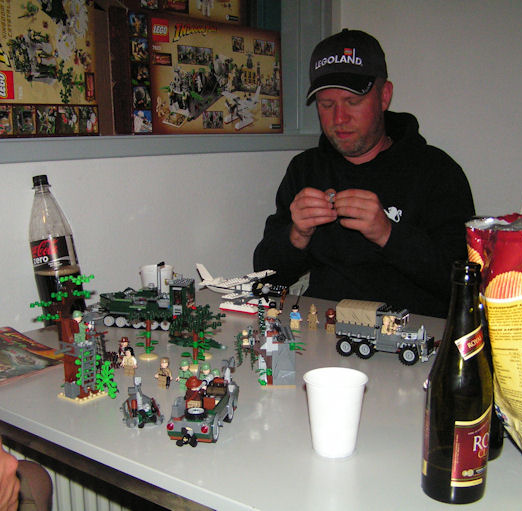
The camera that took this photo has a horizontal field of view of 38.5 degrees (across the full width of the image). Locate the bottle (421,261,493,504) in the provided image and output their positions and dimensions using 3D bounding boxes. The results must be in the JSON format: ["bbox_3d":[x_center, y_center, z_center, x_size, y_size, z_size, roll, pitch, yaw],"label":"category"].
[{"bbox_3d":[0.196,0.123,0.738,0.062,0.231,0.062,-3,11,-19],"label":"bottle"}]

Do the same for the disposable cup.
[{"bbox_3d":[0.083,0.178,0.841,0.072,0.084,0.072,0,10,0],"label":"disposable cup"}]

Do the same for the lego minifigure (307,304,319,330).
[{"bbox_3d":[0.093,0.109,1.328,0.022,0.045,0.015,0,10,0],"label":"lego minifigure"}]

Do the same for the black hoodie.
[{"bbox_3d":[0.232,-0.029,1.694,0.520,0.580,0.420,4,11,21],"label":"black hoodie"}]

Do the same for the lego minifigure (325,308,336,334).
[{"bbox_3d":[0.123,0.116,1.321,0.025,0.042,0.018,1,11,6],"label":"lego minifigure"}]

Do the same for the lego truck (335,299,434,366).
[{"bbox_3d":[0.201,0.122,1.191,0.151,0.079,0.060,5,11,23],"label":"lego truck"}]

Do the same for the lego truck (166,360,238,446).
[{"bbox_3d":[-0.069,0.175,0.919,0.058,0.070,0.118,3,11,13],"label":"lego truck"}]

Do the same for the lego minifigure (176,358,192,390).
[{"bbox_3d":[-0.107,0.166,1.045,0.025,0.042,0.018,-1,11,-7],"label":"lego minifigure"}]

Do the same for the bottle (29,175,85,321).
[{"bbox_3d":[-0.400,-0.006,1.450,0.082,0.295,0.082,-11,5,-20],"label":"bottle"}]

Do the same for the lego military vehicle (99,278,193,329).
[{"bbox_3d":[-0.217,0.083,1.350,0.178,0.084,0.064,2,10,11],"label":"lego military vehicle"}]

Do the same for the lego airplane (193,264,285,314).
[{"bbox_3d":[-0.056,0.064,1.491,0.172,0.080,0.180,6,12,29],"label":"lego airplane"}]

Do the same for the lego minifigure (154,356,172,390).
[{"bbox_3d":[-0.135,0.162,1.033,0.024,0.044,0.015,0,10,-3],"label":"lego minifigure"}]

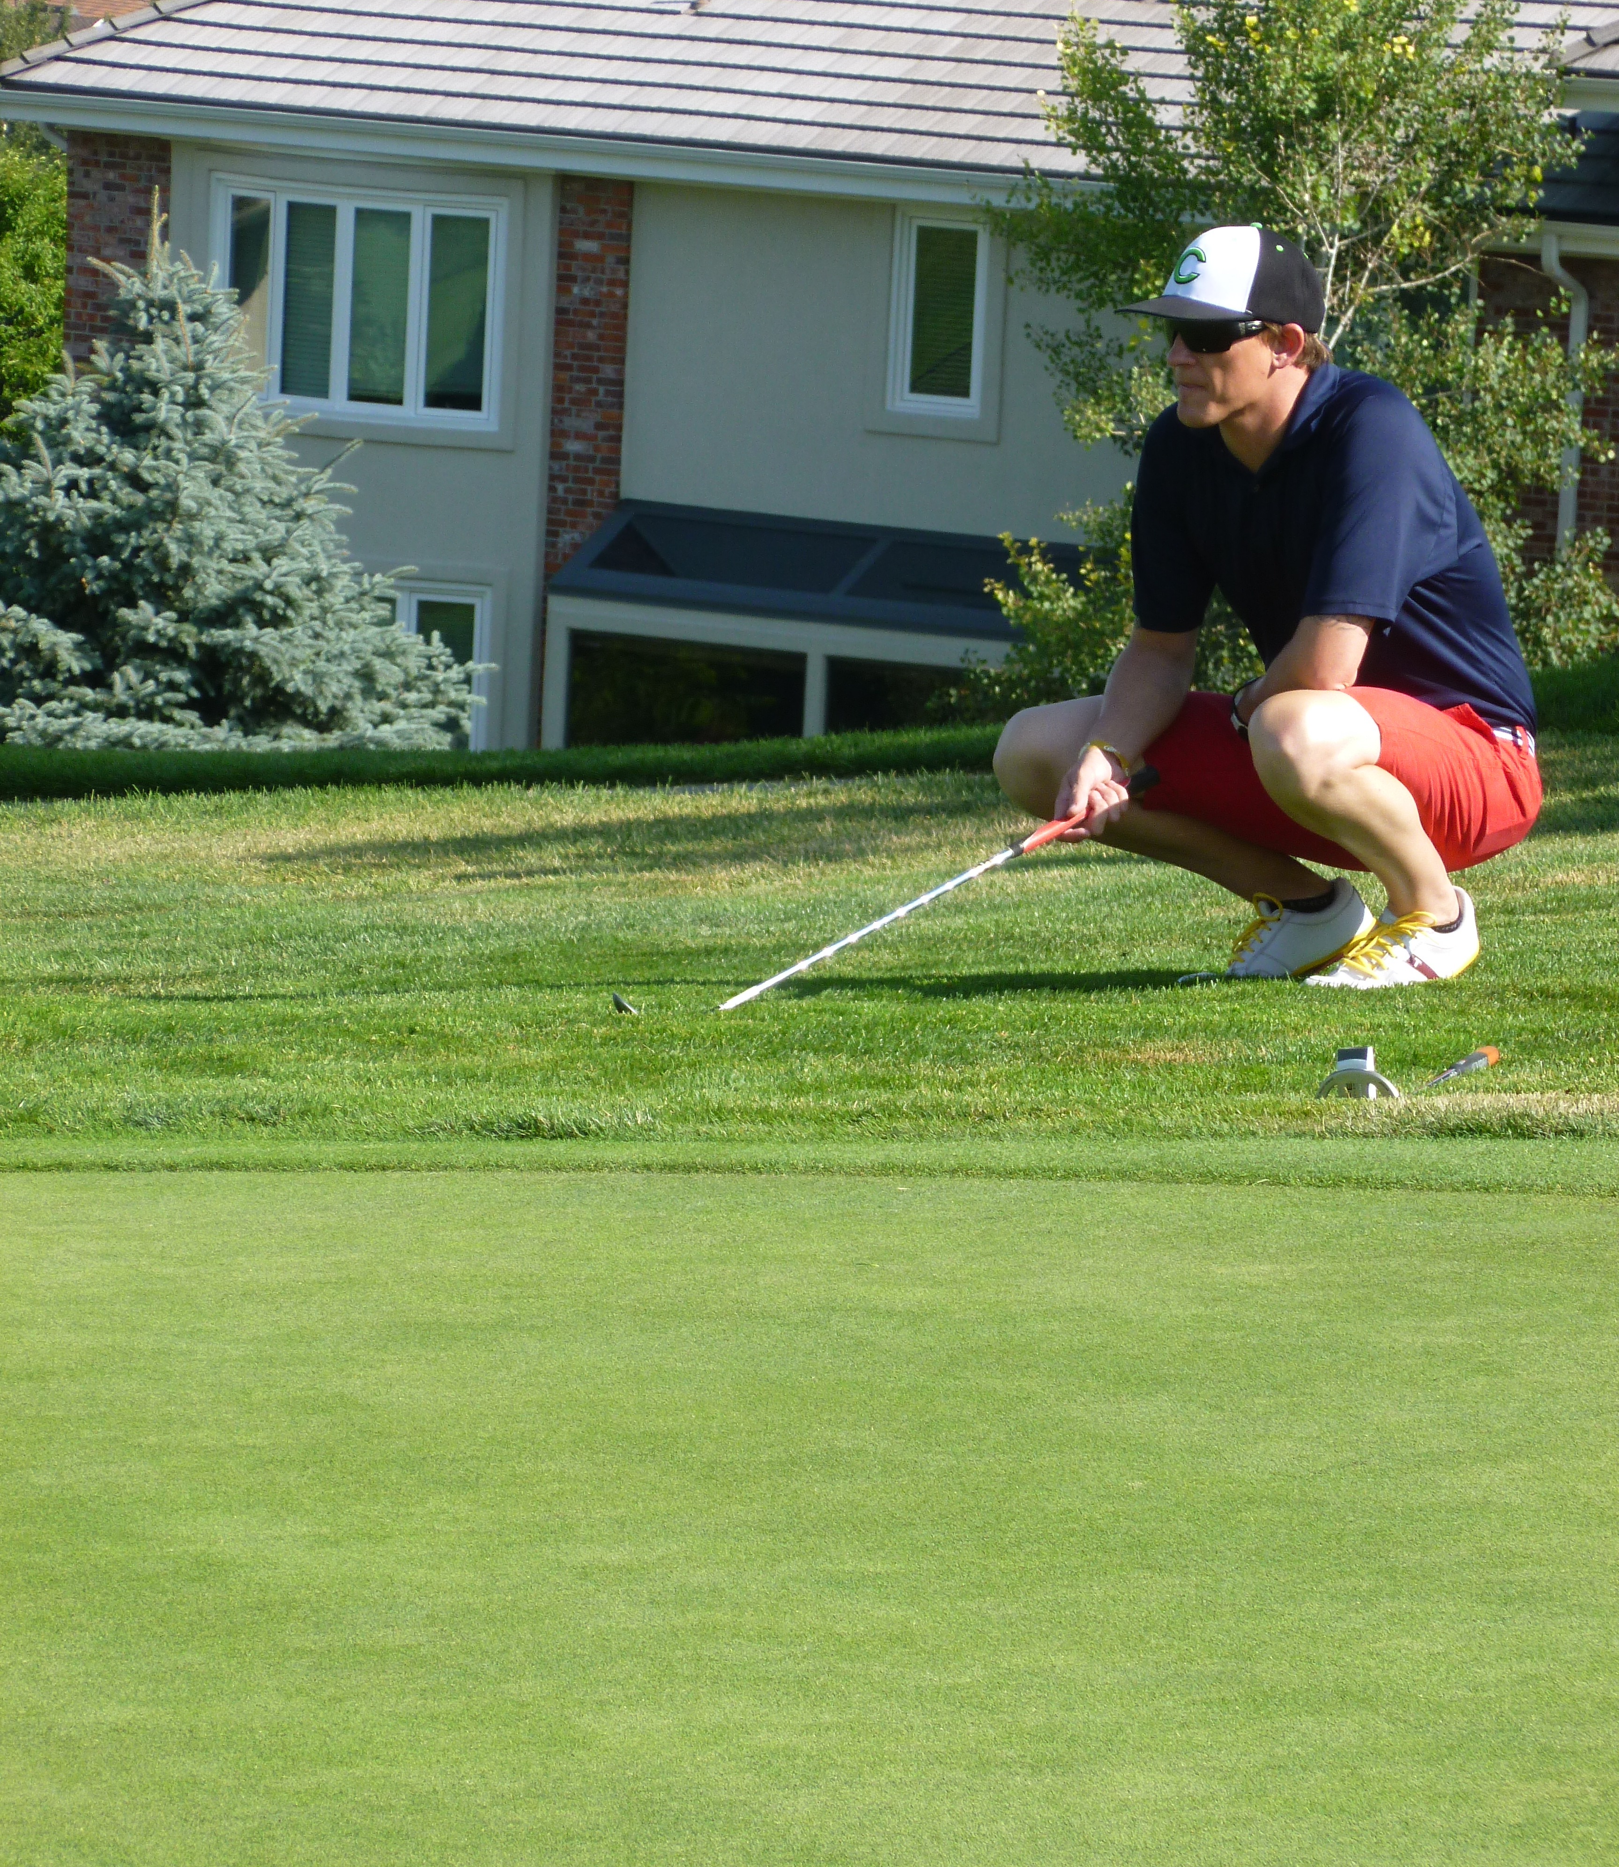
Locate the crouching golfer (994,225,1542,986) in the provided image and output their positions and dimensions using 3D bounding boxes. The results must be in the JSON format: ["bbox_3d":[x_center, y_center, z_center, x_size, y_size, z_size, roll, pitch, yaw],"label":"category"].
[{"bbox_3d":[0.603,-0.436,19.000,0.680,1.010,0.680,-2,7,-40],"label":"crouching golfer"}]

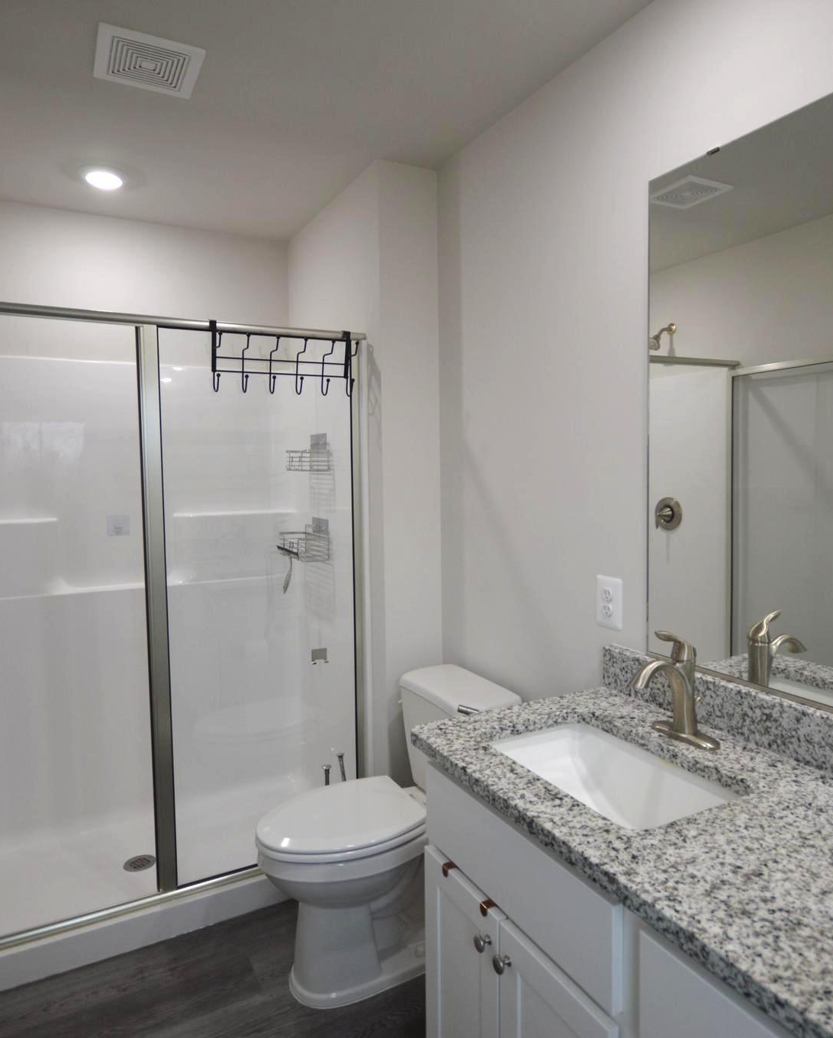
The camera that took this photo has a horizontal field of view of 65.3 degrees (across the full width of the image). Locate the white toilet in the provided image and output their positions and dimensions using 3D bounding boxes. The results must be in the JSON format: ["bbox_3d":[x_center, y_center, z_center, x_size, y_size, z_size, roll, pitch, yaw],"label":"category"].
[{"bbox_3d":[-0.098,0.888,1.926,0.765,0.700,0.420,-3,4,-28],"label":"white toilet"}]

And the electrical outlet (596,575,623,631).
[{"bbox_3d":[0.485,0.210,1.629,0.009,0.128,0.086,-3,4,-28],"label":"electrical outlet"}]

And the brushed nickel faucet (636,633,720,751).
[{"bbox_3d":[0.504,0.334,1.293,0.167,0.223,0.156,-3,4,-28],"label":"brushed nickel faucet"}]

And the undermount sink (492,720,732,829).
[{"bbox_3d":[0.359,0.538,1.224,0.283,0.155,0.429,-3,4,-28],"label":"undermount sink"}]

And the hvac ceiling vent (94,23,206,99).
[{"bbox_3d":[-0.677,-1.156,1.643,0.235,0.018,0.233,-3,4,-28],"label":"hvac ceiling vent"}]

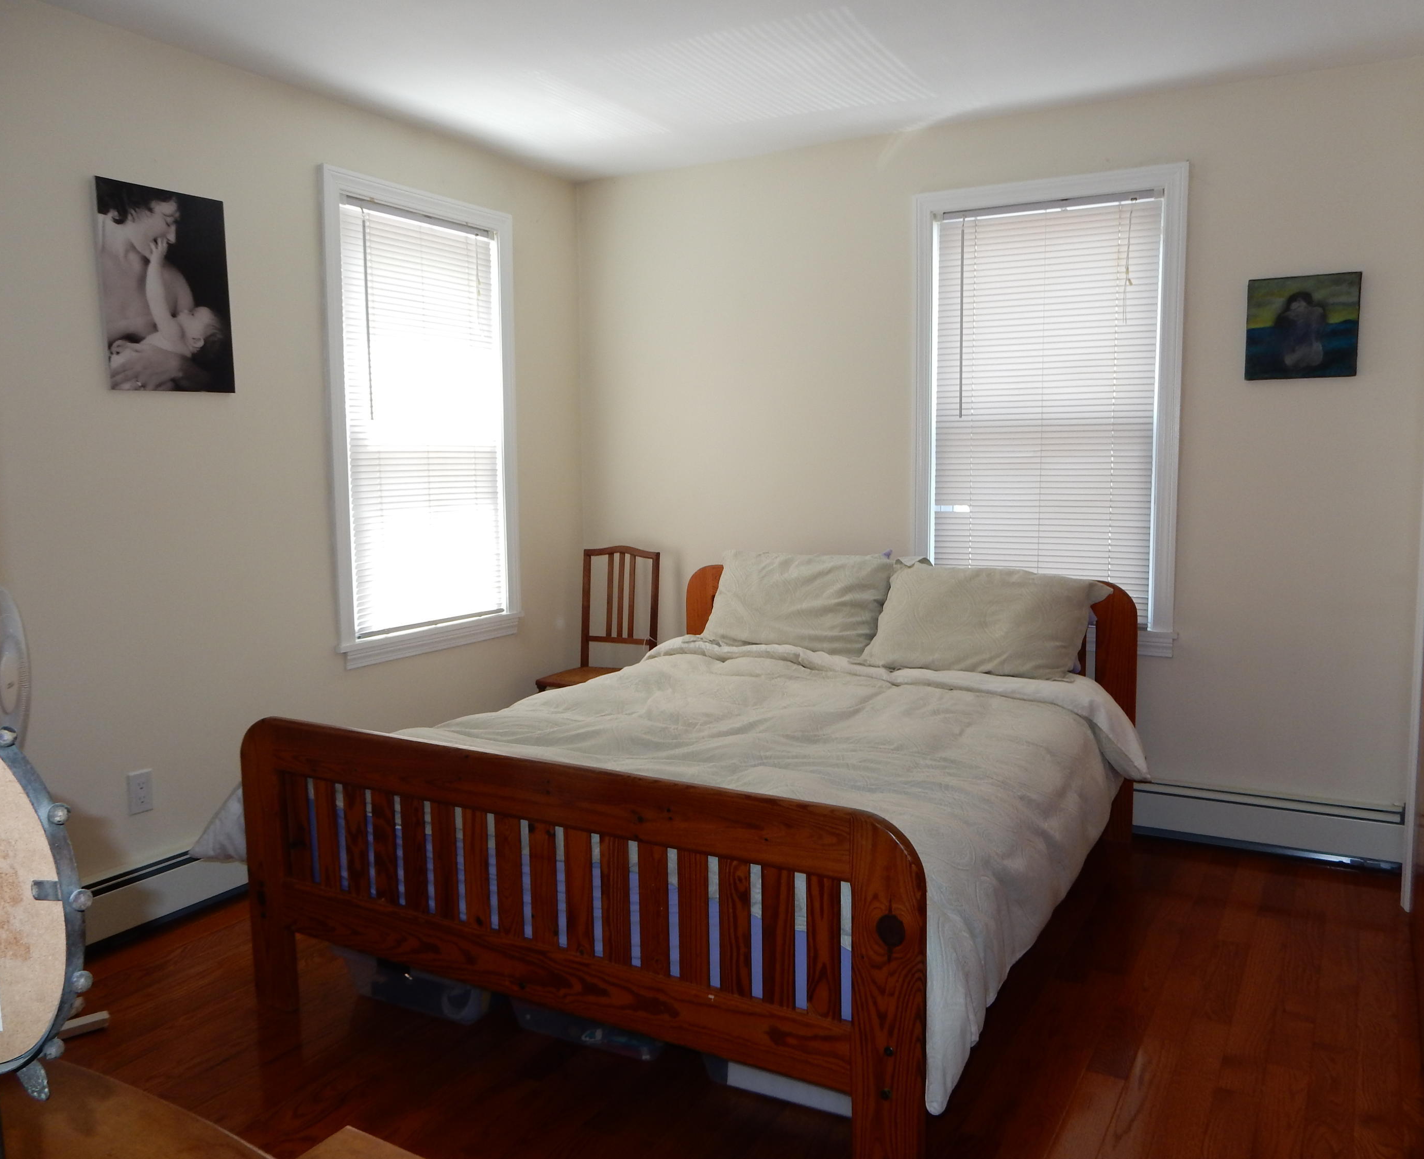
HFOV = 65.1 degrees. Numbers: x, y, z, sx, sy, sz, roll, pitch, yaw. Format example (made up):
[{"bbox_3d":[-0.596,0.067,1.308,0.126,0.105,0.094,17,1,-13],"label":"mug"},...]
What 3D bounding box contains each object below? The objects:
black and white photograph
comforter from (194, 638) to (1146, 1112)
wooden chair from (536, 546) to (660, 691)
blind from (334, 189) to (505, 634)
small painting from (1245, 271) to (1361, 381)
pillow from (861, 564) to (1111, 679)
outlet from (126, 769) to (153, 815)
[{"bbox_3d":[-1.498,-0.790,3.068,0.025,0.541,0.377,3,7,29],"label":"black and white photograph"},{"bbox_3d":[-0.030,0.515,3.077,2.075,0.480,1.780,3,7,29],"label":"comforter"},{"bbox_3d":[-0.426,0.343,4.400,0.400,0.930,0.410,3,7,29],"label":"wooden chair"},{"bbox_3d":[-1.005,-0.559,4.010,0.045,1.447,0.755,3,7,29],"label":"blind"},{"bbox_3d":[1.803,-0.768,3.409,0.302,0.301,0.022,3,7,29],"label":"small painting"},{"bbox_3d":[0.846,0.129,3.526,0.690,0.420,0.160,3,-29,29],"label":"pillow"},{"bbox_3d":[-1.577,0.588,3.080,0.008,0.116,0.070,3,7,29],"label":"outlet"}]

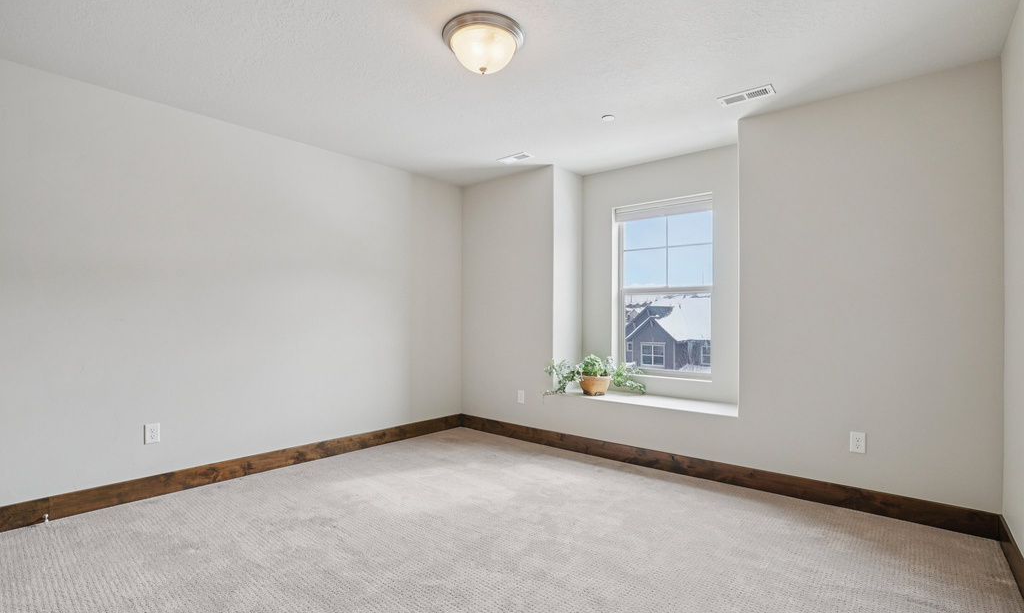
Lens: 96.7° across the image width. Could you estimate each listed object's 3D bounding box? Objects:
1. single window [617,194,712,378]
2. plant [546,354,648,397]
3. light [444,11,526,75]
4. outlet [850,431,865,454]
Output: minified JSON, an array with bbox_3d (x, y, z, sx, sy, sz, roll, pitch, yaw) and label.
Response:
[{"bbox_3d":[1.287,-0.145,3.907,0.860,1.480,0.100,0,-1,38],"label":"single window"},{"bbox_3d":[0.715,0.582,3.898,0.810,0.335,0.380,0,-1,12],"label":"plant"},{"bbox_3d":[-0.134,-1.180,2.149,0.383,0.171,0.383,0,-1,0],"label":"light"},{"bbox_3d":[2.020,0.797,2.658,0.071,0.117,0.012,0,-1,38],"label":"outlet"}]

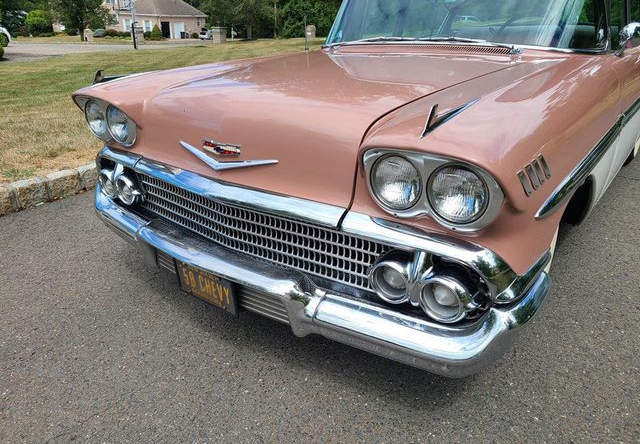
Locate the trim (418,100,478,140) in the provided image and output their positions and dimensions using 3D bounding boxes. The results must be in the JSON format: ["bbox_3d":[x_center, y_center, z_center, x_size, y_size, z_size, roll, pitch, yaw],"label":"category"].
[{"bbox_3d":[0.327,-0.264,1.172,0.036,0.073,0.320,17,28,35],"label":"trim"}]

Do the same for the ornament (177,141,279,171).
[{"bbox_3d":[-0.320,-0.211,1.565,0.481,0.089,0.053,17,28,35],"label":"ornament"}]

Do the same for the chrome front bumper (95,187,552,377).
[{"bbox_3d":[-0.257,0.089,1.773,1.940,0.249,0.441,17,28,35],"label":"chrome front bumper"}]

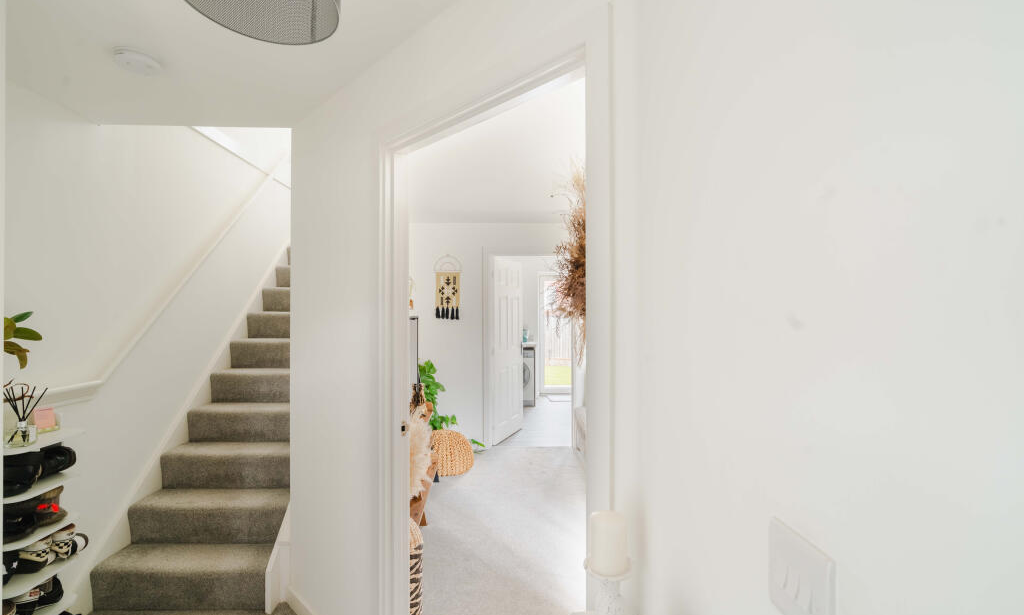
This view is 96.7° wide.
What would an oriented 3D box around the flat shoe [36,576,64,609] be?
[{"bbox_3d":[-1.945,1.173,1.837,0.245,0.095,0.090,0,0,-24],"label":"flat shoe"}]

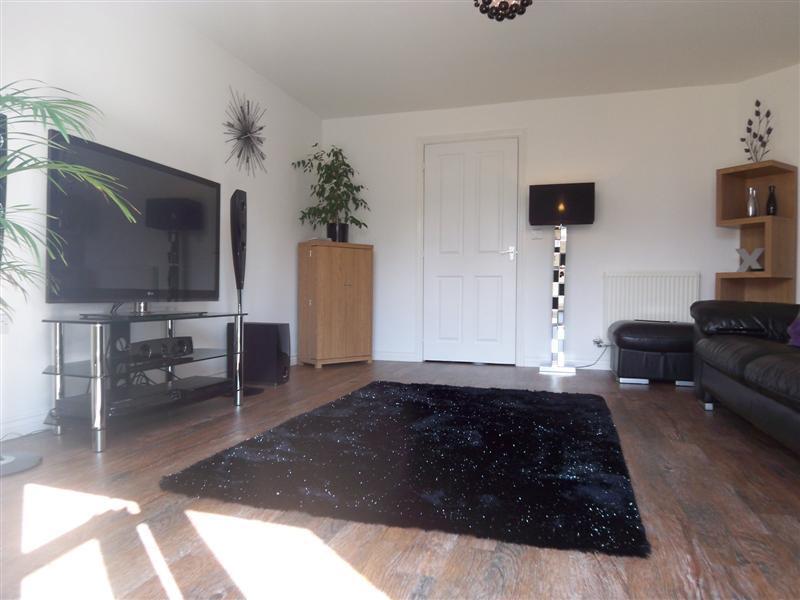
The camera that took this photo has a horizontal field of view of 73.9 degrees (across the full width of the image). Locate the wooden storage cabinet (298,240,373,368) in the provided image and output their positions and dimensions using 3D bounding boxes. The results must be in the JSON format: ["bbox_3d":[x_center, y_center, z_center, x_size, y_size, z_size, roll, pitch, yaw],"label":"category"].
[{"bbox_3d":[-0.554,0.037,4.676,0.577,1.050,0.335,0,1,-40],"label":"wooden storage cabinet"}]

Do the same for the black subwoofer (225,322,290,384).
[{"bbox_3d":[-0.954,0.363,3.627,0.385,0.410,0.195,1,1,11],"label":"black subwoofer"}]

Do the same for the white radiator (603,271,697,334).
[{"bbox_3d":[1.998,0.076,4.250,0.697,0.605,0.100,1,1,17],"label":"white radiator"}]

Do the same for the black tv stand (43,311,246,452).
[{"bbox_3d":[-1.230,0.324,2.544,0.530,0.503,1.030,1,1,17],"label":"black tv stand"}]

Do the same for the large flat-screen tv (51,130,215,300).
[{"bbox_3d":[-1.255,-0.335,2.636,0.070,0.690,1.110,1,1,17],"label":"large flat-screen tv"}]

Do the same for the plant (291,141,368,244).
[{"bbox_3d":[-0.565,-0.923,4.591,0.590,0.870,0.520,1,1,17],"label":"plant"}]

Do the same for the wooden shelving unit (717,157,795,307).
[{"bbox_3d":[2.565,-0.169,3.848,0.355,1.553,0.365,0,1,-33],"label":"wooden shelving unit"}]

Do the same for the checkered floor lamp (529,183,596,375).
[{"bbox_3d":[1.295,-0.163,4.303,0.497,1.500,0.235,1,1,17],"label":"checkered floor lamp"}]

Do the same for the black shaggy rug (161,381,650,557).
[{"bbox_3d":[0.225,0.578,2.447,1.410,0.034,2.030,1,1,17],"label":"black shaggy rug"}]

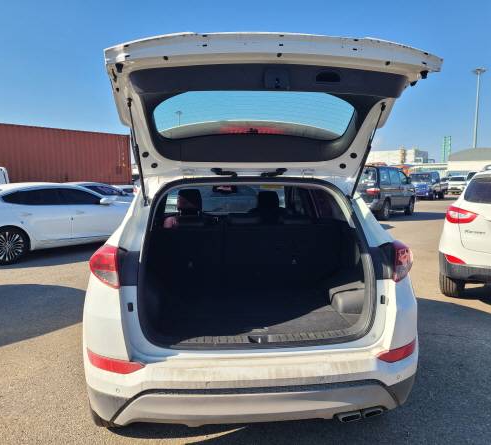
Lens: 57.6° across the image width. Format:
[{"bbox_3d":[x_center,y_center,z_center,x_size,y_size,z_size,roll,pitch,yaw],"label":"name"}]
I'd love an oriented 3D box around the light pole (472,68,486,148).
[{"bbox_3d":[55.036,-23.345,106.149,3.300,27.000,3.300,3,7,27],"label":"light pole"}]

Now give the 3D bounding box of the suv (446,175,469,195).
[{"bbox_3d":[18.642,-3.489,39.355,1.850,1.680,4.500,3,7,25],"label":"suv"}]

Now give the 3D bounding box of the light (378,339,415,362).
[{"bbox_3d":[0.783,0.648,2.270,0.310,0.090,0.250,-1,6,-5],"label":"light"}]

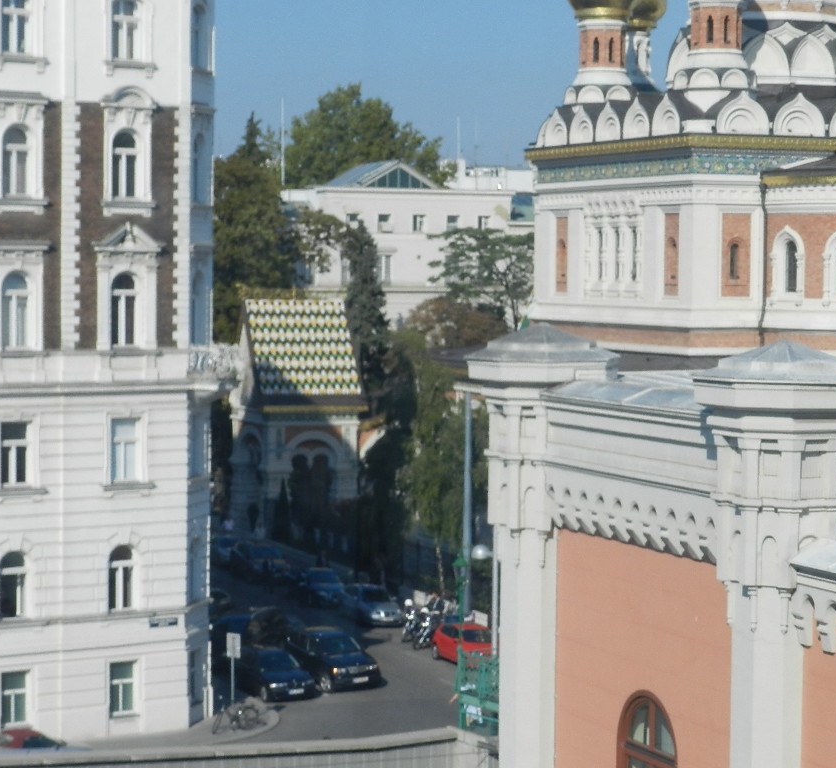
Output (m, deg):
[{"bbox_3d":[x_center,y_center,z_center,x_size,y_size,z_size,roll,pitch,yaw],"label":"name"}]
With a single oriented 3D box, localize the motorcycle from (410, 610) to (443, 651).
[{"bbox_3d":[0.295,8.610,78.889,0.720,1.170,2.000,0,1,22],"label":"motorcycle"}]

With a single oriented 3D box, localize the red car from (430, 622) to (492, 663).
[{"bbox_3d":[1.755,8.532,75.049,1.640,1.420,3.750,-1,1,-18],"label":"red car"}]

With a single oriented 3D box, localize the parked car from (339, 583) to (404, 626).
[{"bbox_3d":[-1.749,8.386,86.430,1.650,1.420,4.000,-1,1,-21],"label":"parked car"}]

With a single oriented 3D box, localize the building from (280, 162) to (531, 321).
[{"bbox_3d":[-2.180,-9.182,194.371,19.000,20.000,15.000,-1,3,-22],"label":"building"}]

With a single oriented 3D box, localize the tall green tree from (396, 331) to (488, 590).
[{"bbox_3d":[1.122,3.334,93.535,4.200,11.000,4.200,1,3,0],"label":"tall green tree"}]

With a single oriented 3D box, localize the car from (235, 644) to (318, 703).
[{"bbox_3d":[-4.917,9.294,73.924,1.740,1.430,4.300,-1,3,-24],"label":"car"}]

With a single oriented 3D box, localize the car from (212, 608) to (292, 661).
[{"bbox_3d":[-5.779,8.747,78.500,1.780,1.500,4.500,-1,3,-25],"label":"car"}]

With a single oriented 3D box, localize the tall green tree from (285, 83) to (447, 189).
[{"bbox_3d":[-4.412,-10.964,186.733,13.500,28.000,13.500,1,3,0],"label":"tall green tree"}]

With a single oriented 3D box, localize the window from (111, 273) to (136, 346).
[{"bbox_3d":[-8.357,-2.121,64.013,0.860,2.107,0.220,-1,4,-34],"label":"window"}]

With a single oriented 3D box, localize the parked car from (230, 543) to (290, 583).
[{"bbox_3d":[-7.392,8.263,106.039,1.780,1.470,4.400,0,3,-19],"label":"parked car"}]

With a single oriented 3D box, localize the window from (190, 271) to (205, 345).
[{"bbox_3d":[-6.438,-2.244,65.945,0.220,2.171,0.860,2,3,18],"label":"window"}]

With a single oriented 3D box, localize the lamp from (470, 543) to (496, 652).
[{"bbox_3d":[1.828,6.865,61.683,0.660,4.950,0.450,0,3,-15],"label":"lamp"}]

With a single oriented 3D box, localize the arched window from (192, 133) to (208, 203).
[{"bbox_3d":[-5.925,-5.898,61.249,0.200,1.900,0.880,1,3,15],"label":"arched window"}]

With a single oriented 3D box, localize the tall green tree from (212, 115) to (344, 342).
[{"bbox_3d":[-9.578,-5.399,145.628,9.500,24.000,9.500,1,3,0],"label":"tall green tree"}]

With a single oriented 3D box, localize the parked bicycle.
[{"bbox_3d":[-4.896,8.867,60.686,1.680,1.010,0.520,-1,4,-27],"label":"parked bicycle"}]

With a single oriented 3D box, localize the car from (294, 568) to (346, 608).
[{"bbox_3d":[-4.532,8.651,99.052,1.760,1.450,4.400,0,3,-18],"label":"car"}]

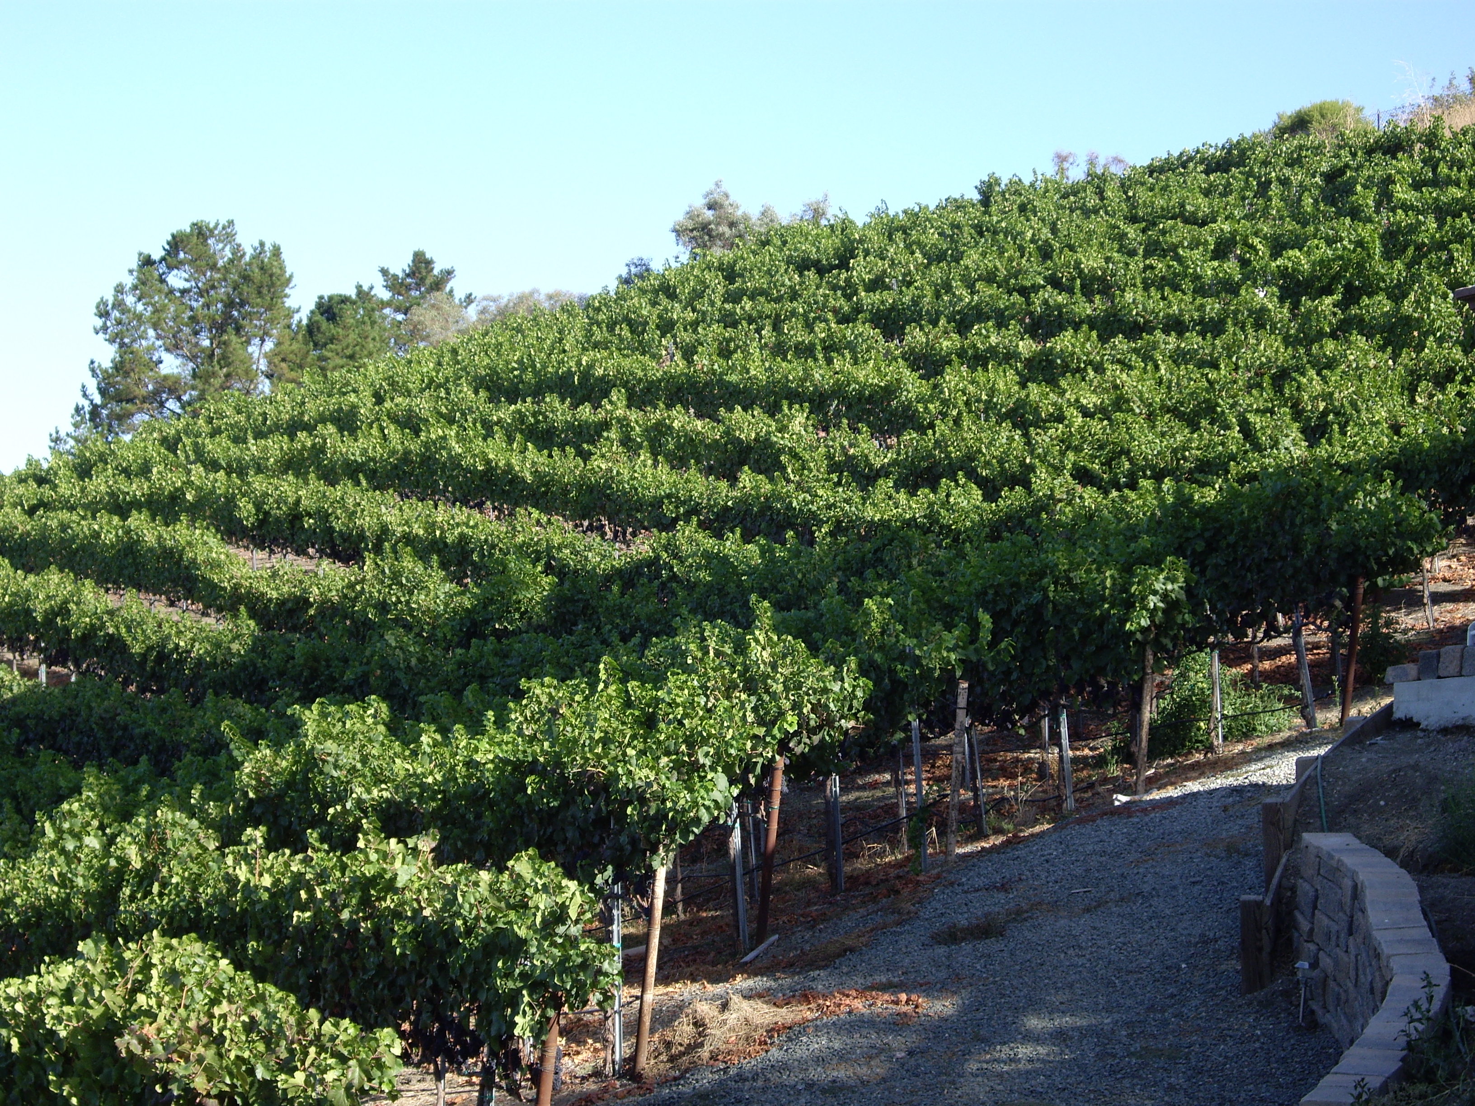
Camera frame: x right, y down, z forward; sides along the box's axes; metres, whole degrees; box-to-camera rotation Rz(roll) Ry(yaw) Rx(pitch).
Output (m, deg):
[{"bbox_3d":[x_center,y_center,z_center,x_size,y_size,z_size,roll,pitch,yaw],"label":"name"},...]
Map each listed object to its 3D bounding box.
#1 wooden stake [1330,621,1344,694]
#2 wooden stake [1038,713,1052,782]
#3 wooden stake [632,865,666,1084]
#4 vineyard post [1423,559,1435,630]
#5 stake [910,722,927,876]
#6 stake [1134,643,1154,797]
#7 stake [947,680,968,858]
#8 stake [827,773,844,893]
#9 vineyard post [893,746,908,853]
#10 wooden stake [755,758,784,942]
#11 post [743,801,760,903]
[{"bbox_3d":[5.244,0.846,34.295,0.065,0.780,0.065,-4,1,0],"label":"wooden stake"},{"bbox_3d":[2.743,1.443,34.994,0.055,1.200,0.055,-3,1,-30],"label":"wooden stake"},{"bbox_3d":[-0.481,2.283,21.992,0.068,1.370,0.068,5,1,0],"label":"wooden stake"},{"bbox_3d":[6.569,0.361,37.296,0.060,0.740,0.060,-6,1,0],"label":"vineyard post"},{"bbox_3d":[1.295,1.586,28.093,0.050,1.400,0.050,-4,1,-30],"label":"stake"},{"bbox_3d":[3.129,1.243,29.994,0.070,1.250,0.070,5,1,-30],"label":"stake"},{"bbox_3d":[1.581,1.542,27.994,0.072,1.290,0.072,3,1,-30],"label":"stake"},{"bbox_3d":[0.688,1.897,27.494,0.065,0.970,0.065,-3,1,0],"label":"stake"},{"bbox_3d":[1.210,1.778,29.195,0.055,0.920,0.055,-5,1,0],"label":"vineyard post"},{"bbox_3d":[0.211,1.827,24.992,0.067,1.330,0.067,6,1,0],"label":"wooden stake"},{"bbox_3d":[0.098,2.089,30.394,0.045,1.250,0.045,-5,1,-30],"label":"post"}]

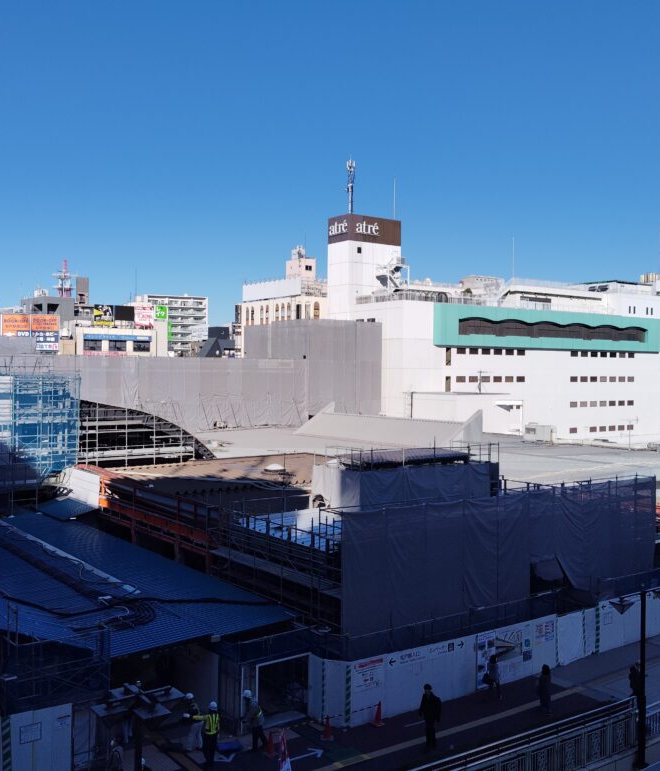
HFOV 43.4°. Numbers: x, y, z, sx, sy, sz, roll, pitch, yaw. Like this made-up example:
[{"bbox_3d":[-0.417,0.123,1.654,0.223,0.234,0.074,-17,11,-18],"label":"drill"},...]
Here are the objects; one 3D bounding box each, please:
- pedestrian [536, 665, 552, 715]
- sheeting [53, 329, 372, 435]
[{"bbox_3d":[6.787,9.616,26.247,0.460,1.570,0.400,1,1,-6],"label":"pedestrian"},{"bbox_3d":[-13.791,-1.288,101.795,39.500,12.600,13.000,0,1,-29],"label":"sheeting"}]

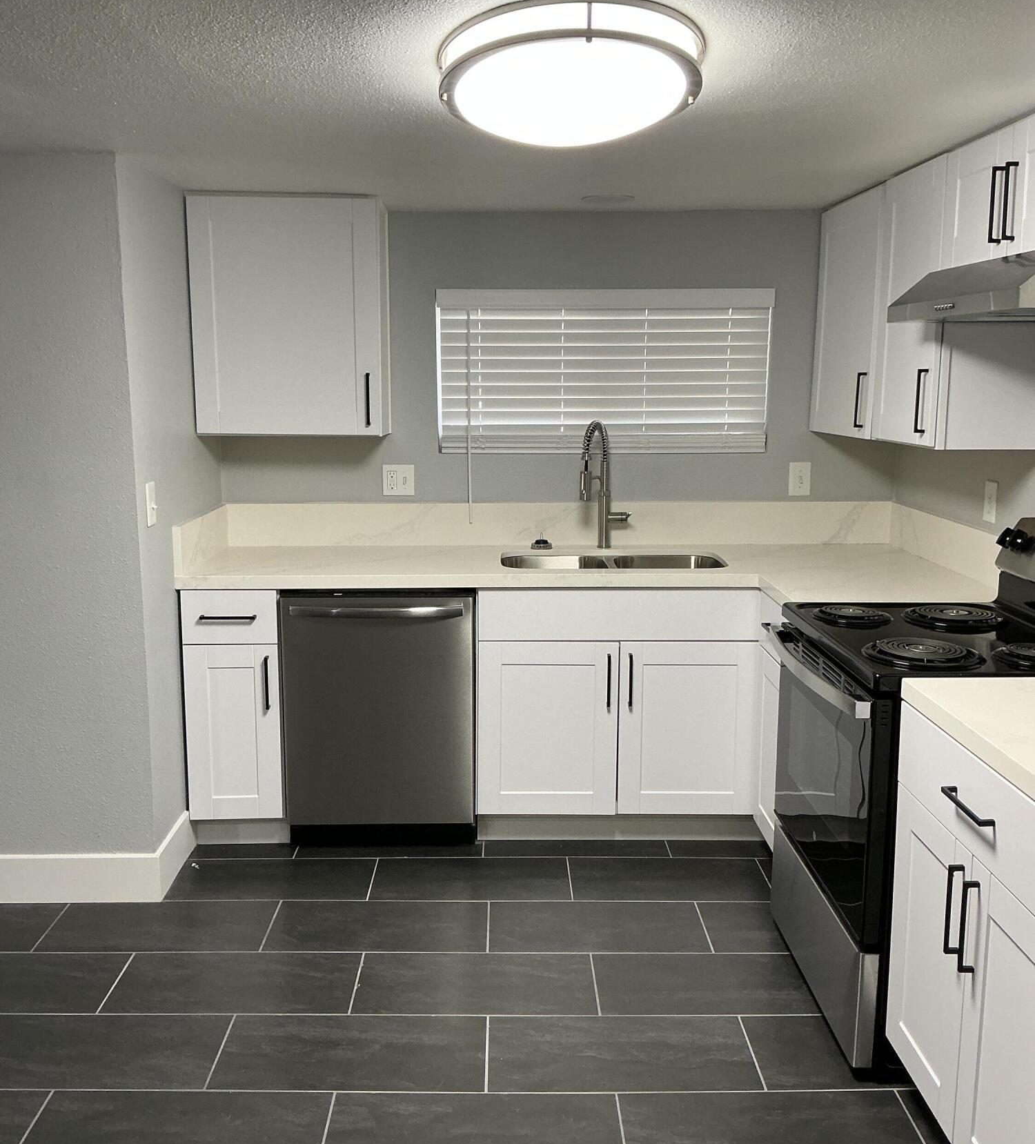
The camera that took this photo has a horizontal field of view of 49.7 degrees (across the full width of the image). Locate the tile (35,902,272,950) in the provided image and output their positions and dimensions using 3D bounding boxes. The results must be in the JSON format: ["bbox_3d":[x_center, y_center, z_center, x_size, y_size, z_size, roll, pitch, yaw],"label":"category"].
[{"bbox_3d":[-1.000,0.999,3.139,0.605,0.010,0.298,0,10,-1],"label":"tile"}]

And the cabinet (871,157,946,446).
[{"bbox_3d":[1.245,-0.731,3.096,0.325,0.744,0.494,0,10,-1],"label":"cabinet"}]

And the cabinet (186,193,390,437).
[{"bbox_3d":[-0.756,-0.854,3.772,0.607,0.760,0.320,0,10,-1],"label":"cabinet"}]

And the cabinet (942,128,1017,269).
[{"bbox_3d":[1.243,-0.873,2.622,0.320,0.296,0.380,0,10,-1],"label":"cabinet"}]

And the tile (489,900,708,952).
[{"bbox_3d":[0.225,1.010,3.155,0.608,0.010,0.299,0,10,-1],"label":"tile"}]

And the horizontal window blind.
[{"bbox_3d":[0.321,-0.715,3.991,1.185,0.574,0.090,0,10,-1],"label":"horizontal window blind"}]

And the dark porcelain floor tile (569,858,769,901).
[{"bbox_3d":[0.471,0.959,3.469,0.609,0.010,0.295,0,10,-1],"label":"dark porcelain floor tile"}]

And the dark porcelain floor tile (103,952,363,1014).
[{"bbox_3d":[-0.719,1.058,2.846,0.608,0.010,0.299,0,10,-1],"label":"dark porcelain floor tile"}]

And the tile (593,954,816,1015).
[{"bbox_3d":[0.503,1.051,2.850,0.605,0.010,0.298,0,10,-1],"label":"tile"}]

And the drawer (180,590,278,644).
[{"bbox_3d":[-0.906,0.105,3.720,0.298,0.170,0.500,0,10,-1],"label":"drawer"}]

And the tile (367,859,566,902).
[{"bbox_3d":[-0.141,0.956,3.441,0.608,0.010,0.299,0,10,-1],"label":"tile"}]

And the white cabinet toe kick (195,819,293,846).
[{"bbox_3d":[-0.910,0.852,3.703,0.310,0.100,0.020,0,10,-1],"label":"white cabinet toe kick"}]

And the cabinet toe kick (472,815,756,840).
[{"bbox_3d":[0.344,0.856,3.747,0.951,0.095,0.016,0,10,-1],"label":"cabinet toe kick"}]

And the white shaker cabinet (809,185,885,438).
[{"bbox_3d":[1.229,-0.826,3.658,0.325,0.755,0.670,0,10,-1],"label":"white shaker cabinet"}]

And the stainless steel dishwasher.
[{"bbox_3d":[-0.448,0.445,3.864,0.602,0.860,0.610,0,10,-1],"label":"stainless steel dishwasher"}]

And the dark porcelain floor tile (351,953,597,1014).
[{"bbox_3d":[-0.105,1.051,2.847,0.605,0.010,0.298,0,10,-1],"label":"dark porcelain floor tile"}]

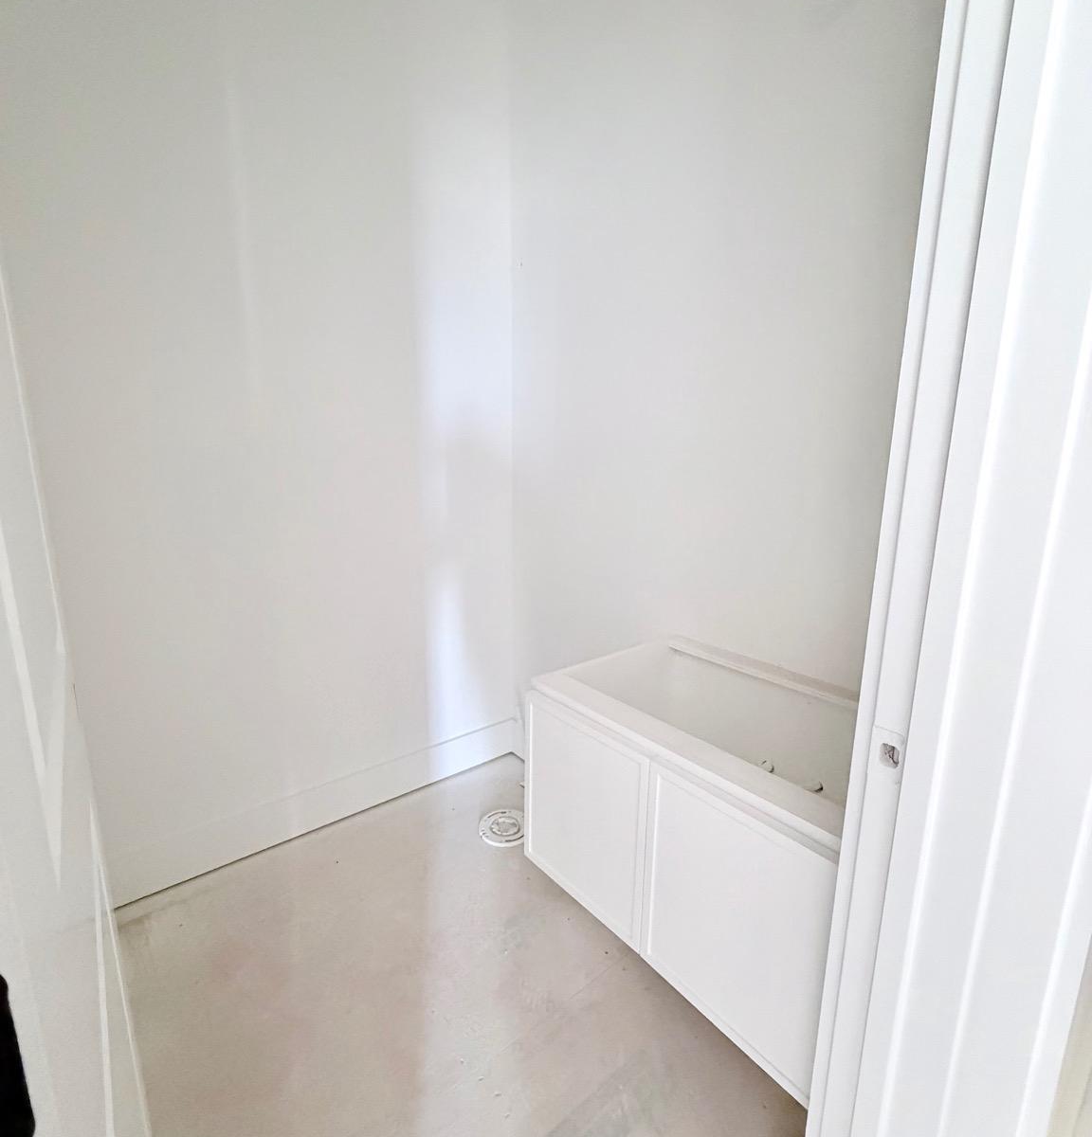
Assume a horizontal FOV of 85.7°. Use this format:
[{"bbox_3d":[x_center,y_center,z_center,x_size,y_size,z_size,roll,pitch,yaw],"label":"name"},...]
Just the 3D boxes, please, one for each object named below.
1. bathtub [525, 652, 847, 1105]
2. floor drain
[{"bbox_3d":[0.406,0.513,1.289,0.568,0.445,0.765,-9,15,-38],"label":"bathtub"},{"bbox_3d":[-0.140,0.887,2.001,0.177,0.015,0.177,0,12,0],"label":"floor drain"}]

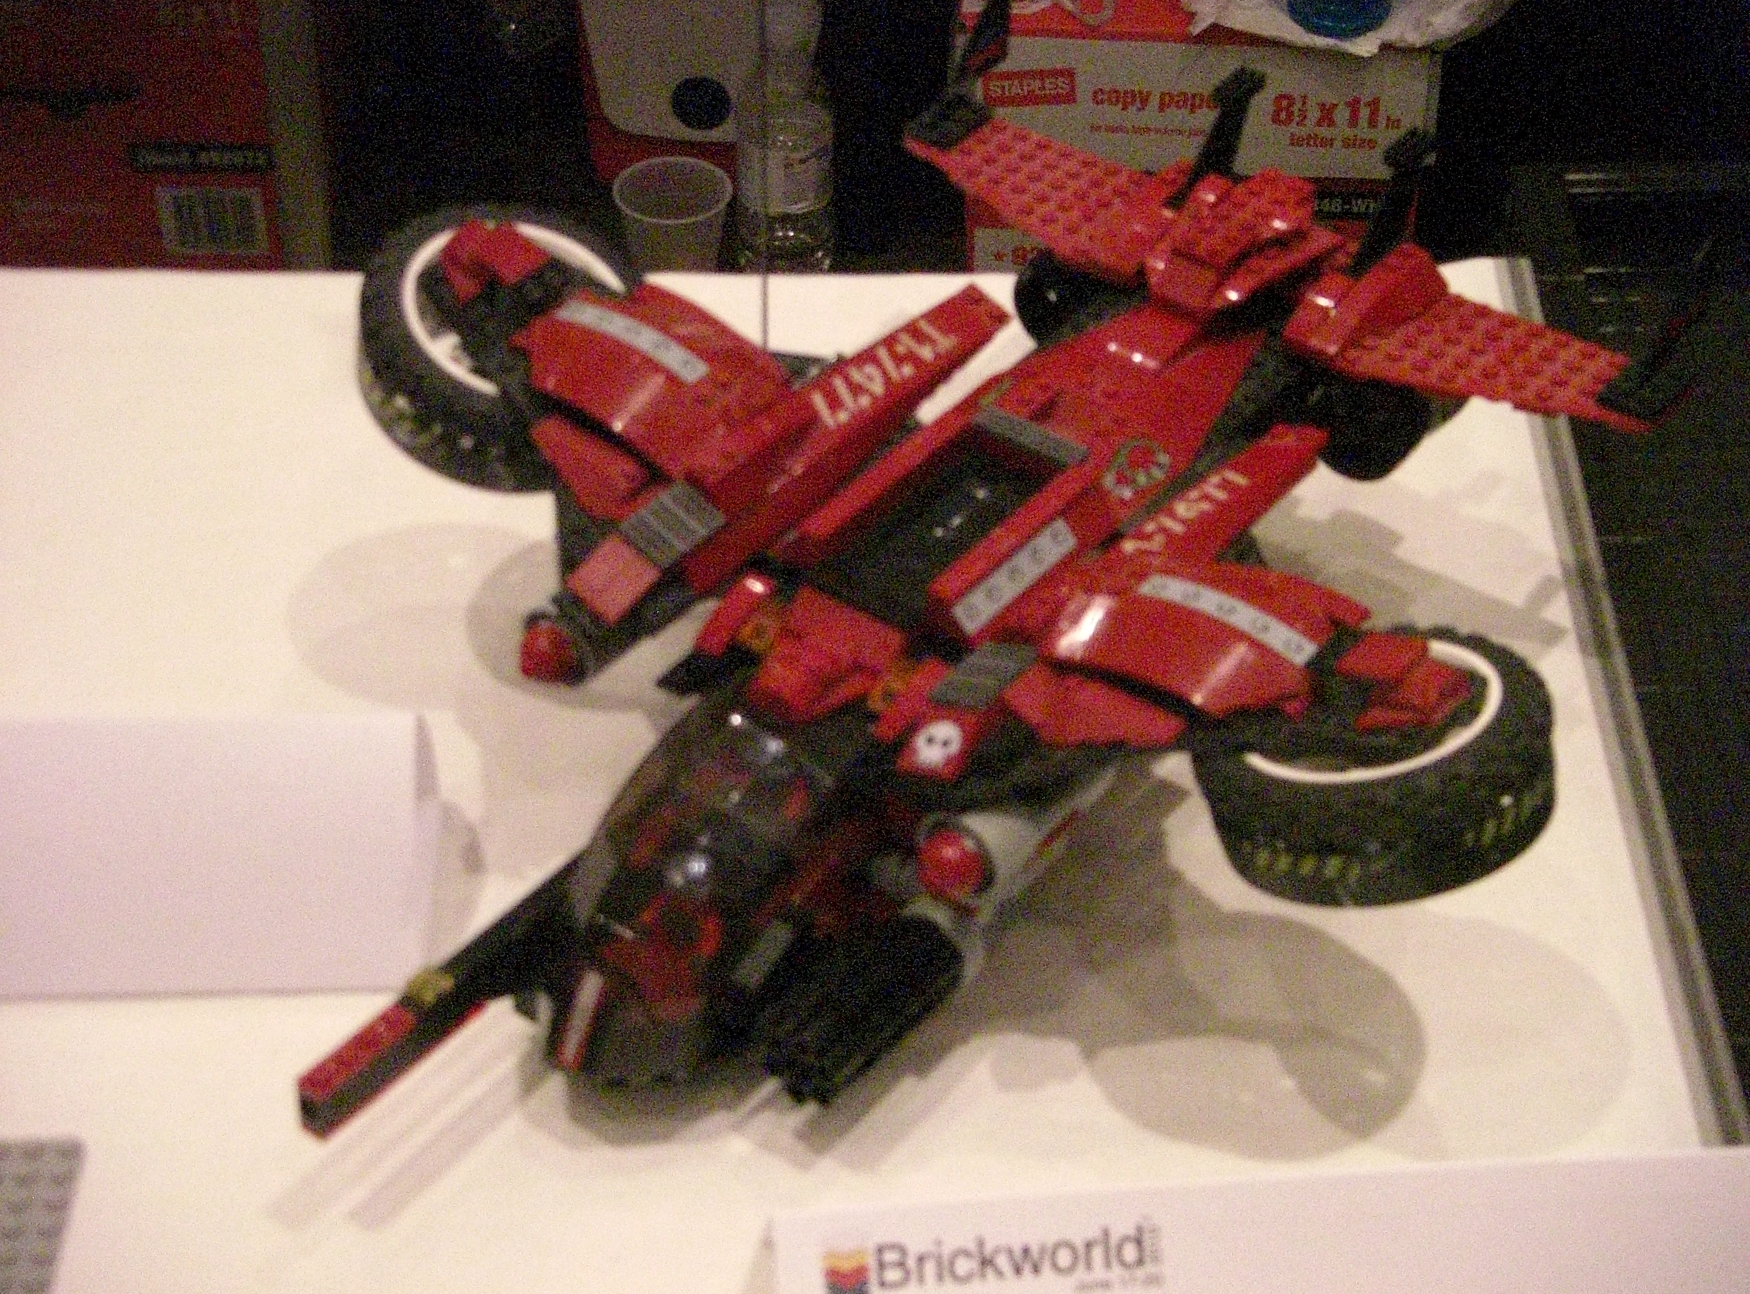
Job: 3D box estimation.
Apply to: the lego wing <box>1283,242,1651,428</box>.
[{"bbox_3d":[0.161,-0.078,0.946,0.097,0.016,0.050,26,45,28],"label":"lego wing"}]

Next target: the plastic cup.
[{"bbox_3d":[-0.133,-0.264,2.401,0.079,0.098,0.079,0,39,0],"label":"plastic cup"}]

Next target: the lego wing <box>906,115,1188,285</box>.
[{"bbox_3d":[0.048,-0.132,1.013,0.096,0.016,0.050,26,45,28],"label":"lego wing"}]

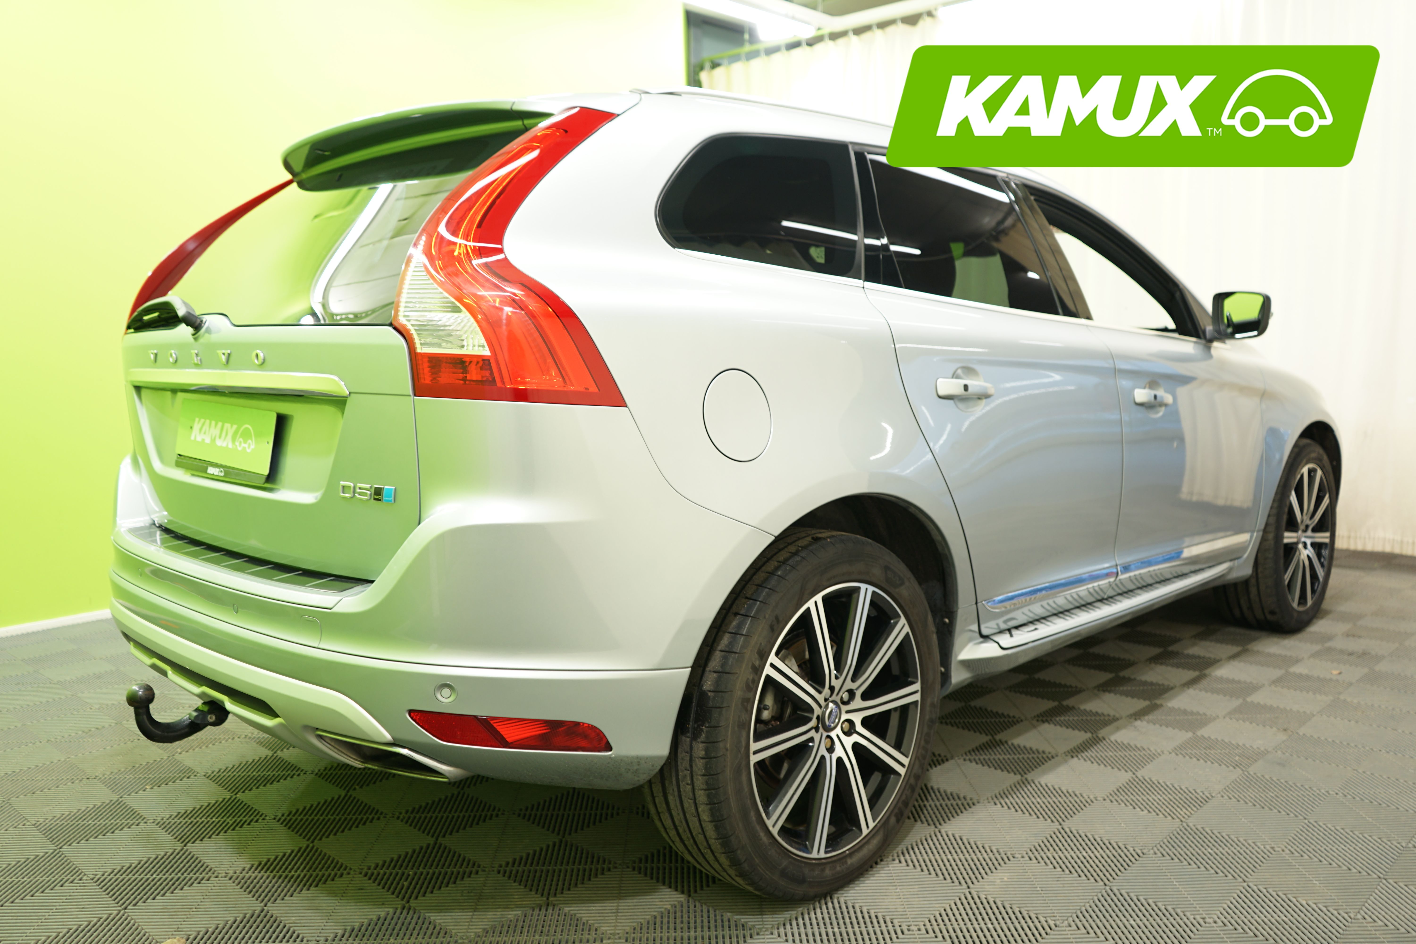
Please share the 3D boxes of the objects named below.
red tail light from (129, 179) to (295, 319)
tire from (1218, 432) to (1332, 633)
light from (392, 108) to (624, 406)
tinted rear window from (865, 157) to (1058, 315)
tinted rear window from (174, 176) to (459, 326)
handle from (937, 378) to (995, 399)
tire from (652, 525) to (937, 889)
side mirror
[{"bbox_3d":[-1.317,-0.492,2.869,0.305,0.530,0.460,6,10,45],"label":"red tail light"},{"bbox_3d":[2.183,0.236,4.236,0.255,0.728,0.735,5,9,45],"label":"tire"},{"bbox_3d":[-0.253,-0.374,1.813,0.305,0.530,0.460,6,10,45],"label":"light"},{"bbox_3d":[0.621,-0.563,2.647,0.690,0.380,0.060,-7,-10,-45],"label":"tinted rear window"},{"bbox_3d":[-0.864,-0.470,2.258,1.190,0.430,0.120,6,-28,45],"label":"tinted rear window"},{"bbox_3d":[0.562,-0.182,2.407,0.048,0.042,0.205,6,10,45],"label":"handle"},{"bbox_3d":[0.195,0.491,2.318,0.255,0.728,0.735,5,9,45],"label":"tire"},{"bbox_3d":[1.658,-0.484,3.423,0.195,0.157,0.125,6,10,45],"label":"side mirror"}]

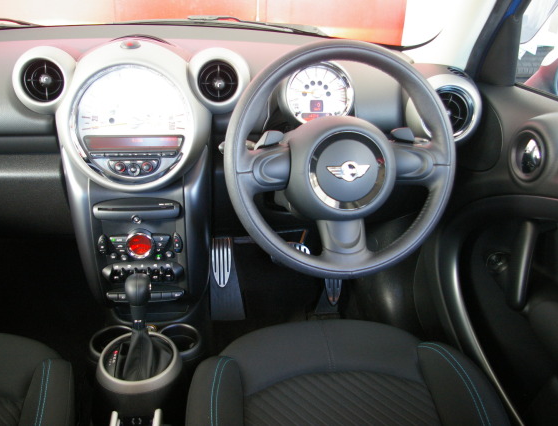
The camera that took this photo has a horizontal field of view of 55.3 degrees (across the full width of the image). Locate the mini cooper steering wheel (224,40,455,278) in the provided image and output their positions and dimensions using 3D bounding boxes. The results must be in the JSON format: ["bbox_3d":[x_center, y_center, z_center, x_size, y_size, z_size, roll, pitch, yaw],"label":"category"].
[{"bbox_3d":[0.100,-0.081,0.849,0.373,0.373,0.095,-2,8,-7],"label":"mini cooper steering wheel"}]

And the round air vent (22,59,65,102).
[{"bbox_3d":[-0.443,-0.253,1.011,0.084,0.084,0.040,-2,19,-7],"label":"round air vent"}]

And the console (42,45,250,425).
[{"bbox_3d":[-0.263,0.027,0.957,0.310,0.620,0.420,-2,25,-7],"label":"console"}]

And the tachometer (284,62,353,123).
[{"bbox_3d":[0.075,-0.229,1.036,0.130,0.130,0.055,-2,12,-7],"label":"tachometer"}]

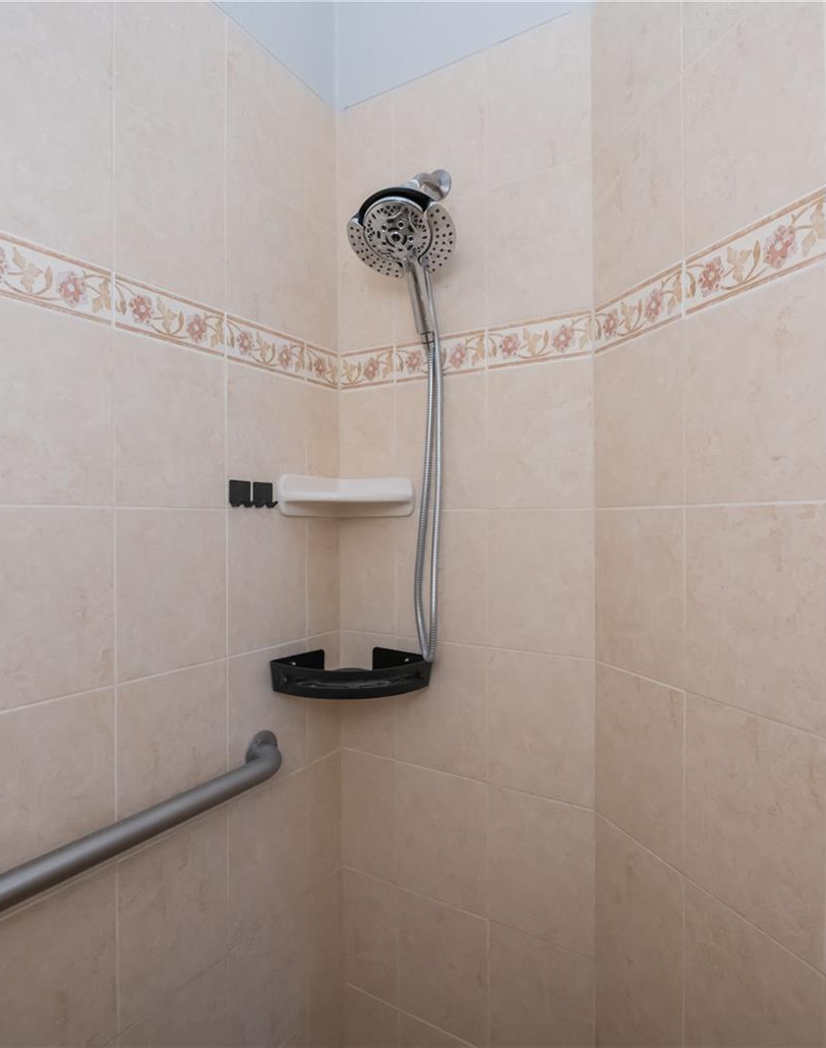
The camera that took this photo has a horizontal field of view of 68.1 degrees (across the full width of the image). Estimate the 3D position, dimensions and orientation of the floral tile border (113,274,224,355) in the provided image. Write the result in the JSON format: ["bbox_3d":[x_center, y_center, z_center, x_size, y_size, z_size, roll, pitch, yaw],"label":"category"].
[{"bbox_3d":[-0.379,-0.320,0.964,0.010,0.077,0.199,0,1,32],"label":"floral tile border"}]

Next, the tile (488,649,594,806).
[{"bbox_3d":[0.224,0.355,1.084,0.193,0.252,0.010,0,1,32],"label":"tile"}]

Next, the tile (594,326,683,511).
[{"bbox_3d":[0.338,-0.151,0.922,0.010,0.249,0.195,0,0,-20],"label":"tile"}]

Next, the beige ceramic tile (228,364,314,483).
[{"bbox_3d":[-0.269,-0.153,1.130,0.010,0.252,0.198,0,1,32],"label":"beige ceramic tile"}]

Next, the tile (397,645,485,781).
[{"bbox_3d":[0.055,0.352,1.175,0.195,0.249,0.010,0,0,32],"label":"tile"}]

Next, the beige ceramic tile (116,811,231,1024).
[{"bbox_3d":[-0.377,0.615,0.972,0.010,0.254,0.199,0,1,32],"label":"beige ceramic tile"}]

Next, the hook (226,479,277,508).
[{"bbox_3d":[-0.278,-0.051,1.086,0.020,0.046,0.103,0,0,32],"label":"hook"}]

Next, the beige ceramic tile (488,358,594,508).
[{"bbox_3d":[0.220,-0.152,1.068,0.190,0.249,0.010,0,0,32],"label":"beige ceramic tile"}]

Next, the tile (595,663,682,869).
[{"bbox_3d":[0.342,0.354,0.932,0.010,0.251,0.199,0,0,-20],"label":"tile"}]

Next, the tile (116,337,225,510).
[{"bbox_3d":[-0.374,-0.151,0.960,0.010,0.254,0.202,0,0,32],"label":"tile"}]

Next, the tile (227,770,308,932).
[{"bbox_3d":[-0.269,0.613,1.143,0.010,0.254,0.199,0,1,32],"label":"tile"}]

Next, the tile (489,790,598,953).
[{"bbox_3d":[0.226,0.613,1.091,0.194,0.254,0.010,0,1,32],"label":"tile"}]

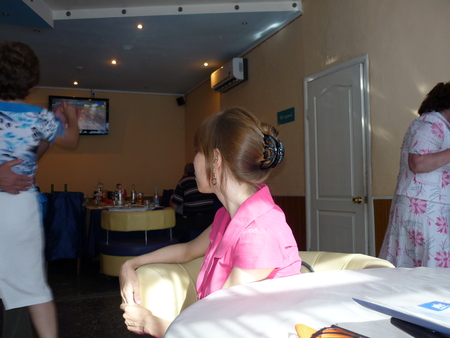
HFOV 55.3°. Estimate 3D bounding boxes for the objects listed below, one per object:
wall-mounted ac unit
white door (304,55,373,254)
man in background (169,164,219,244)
[{"bbox_3d":[0.048,-1.108,5.132,0.190,0.260,0.700,1,-4,-23],"label":"wall-mounted ac unit"},{"bbox_3d":[0.890,0.213,3.453,0.090,2.090,0.725,2,-4,-30],"label":"white door"},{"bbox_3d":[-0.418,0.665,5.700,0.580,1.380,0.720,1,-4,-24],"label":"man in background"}]

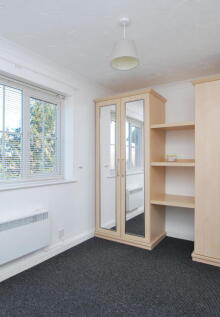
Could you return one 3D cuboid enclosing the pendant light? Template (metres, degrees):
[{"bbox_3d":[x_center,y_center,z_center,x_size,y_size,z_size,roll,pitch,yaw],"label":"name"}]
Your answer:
[{"bbox_3d":[0.125,-1.013,1.710,0.235,0.390,0.235,0,-1,0],"label":"pendant light"}]

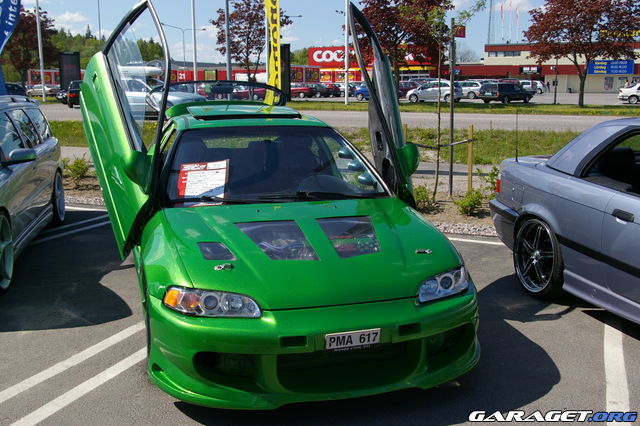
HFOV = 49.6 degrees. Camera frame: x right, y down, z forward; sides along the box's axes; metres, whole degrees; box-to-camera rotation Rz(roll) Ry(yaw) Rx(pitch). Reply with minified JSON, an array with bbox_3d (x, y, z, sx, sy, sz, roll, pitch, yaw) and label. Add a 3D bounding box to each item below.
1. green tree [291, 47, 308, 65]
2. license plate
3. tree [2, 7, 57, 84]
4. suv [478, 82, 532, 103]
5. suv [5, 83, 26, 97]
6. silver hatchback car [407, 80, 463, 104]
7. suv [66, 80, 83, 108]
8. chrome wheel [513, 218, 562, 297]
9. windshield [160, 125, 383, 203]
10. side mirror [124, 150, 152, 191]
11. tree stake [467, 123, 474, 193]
[{"bbox_3d":[-4.654,-31.498,150.000,5.500,9.500,5.500,0,10,0],"label":"green tree"},{"bbox_3d":[0.148,0.560,3.069,0.255,0.070,0.015,-3,11,-16],"label":"license plate"},{"bbox_3d":[-35.277,-19.525,83.000,6.800,10.800,6.800,0,10,0],"label":"tree"},{"bbox_3d":[14.207,-9.137,52.658,4.750,1.460,1.770,-9,14,-42],"label":"suv"},{"bbox_3d":[-34.057,-13.469,76.000,4.500,1.600,1.800,-5,11,-25],"label":"suv"},{"bbox_3d":[9.107,-9.631,55.000,4.250,1.600,1.760,4,11,20],"label":"silver hatchback car"},{"bbox_3d":[-14.392,-7.526,43.844,1.830,1.650,4.600,-1,10,-6],"label":"suv"},{"bbox_3d":[1.664,0.316,5.045,0.200,0.610,0.610,-2,11,-10],"label":"chrome wheel"},{"bbox_3d":[-0.307,-0.333,4.479,1.400,0.120,0.900,-3,39,-16],"label":"windshield"},{"bbox_3d":[-1.066,-0.253,4.070,0.180,0.170,0.150,-3,39,-16],"label":"side mirror"},{"bbox_3d":[2.122,-0.753,9.750,0.065,1.000,0.065,4,11,22],"label":"tree stake"}]

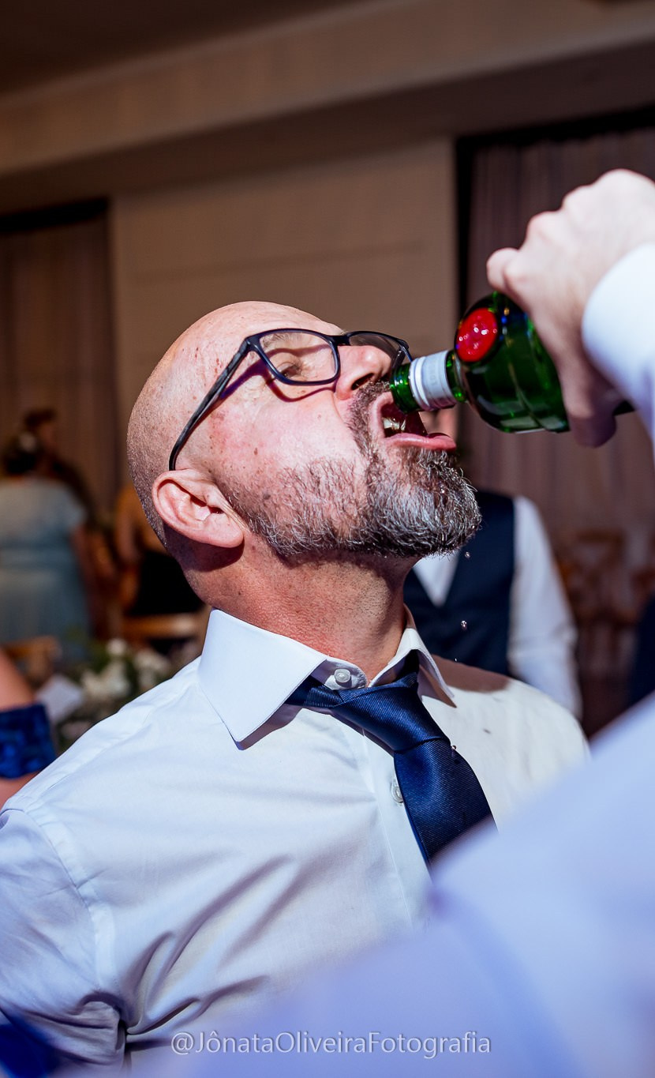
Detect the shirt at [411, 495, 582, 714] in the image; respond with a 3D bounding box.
[{"bbox_3d":[0.200,0.165,2.130,0.540,0.660,0.300,-2,8,-6],"label":"shirt"}]

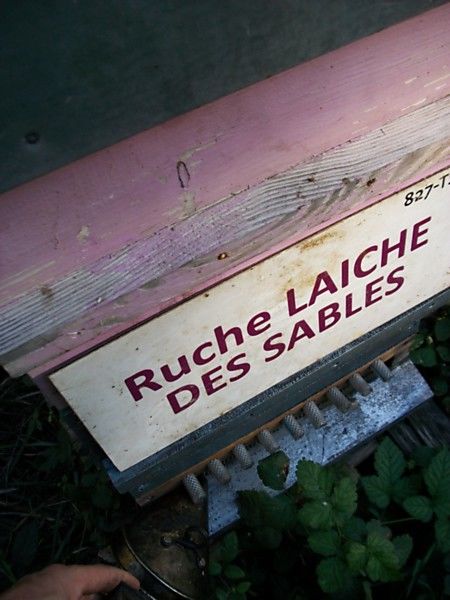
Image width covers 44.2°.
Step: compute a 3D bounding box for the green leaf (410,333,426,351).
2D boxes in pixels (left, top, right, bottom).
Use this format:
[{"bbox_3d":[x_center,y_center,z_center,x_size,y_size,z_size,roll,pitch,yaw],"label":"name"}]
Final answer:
[{"bbox_3d":[0.248,0.053,0.711,0.024,0.012,0.019,-43,59,-13],"label":"green leaf"}]

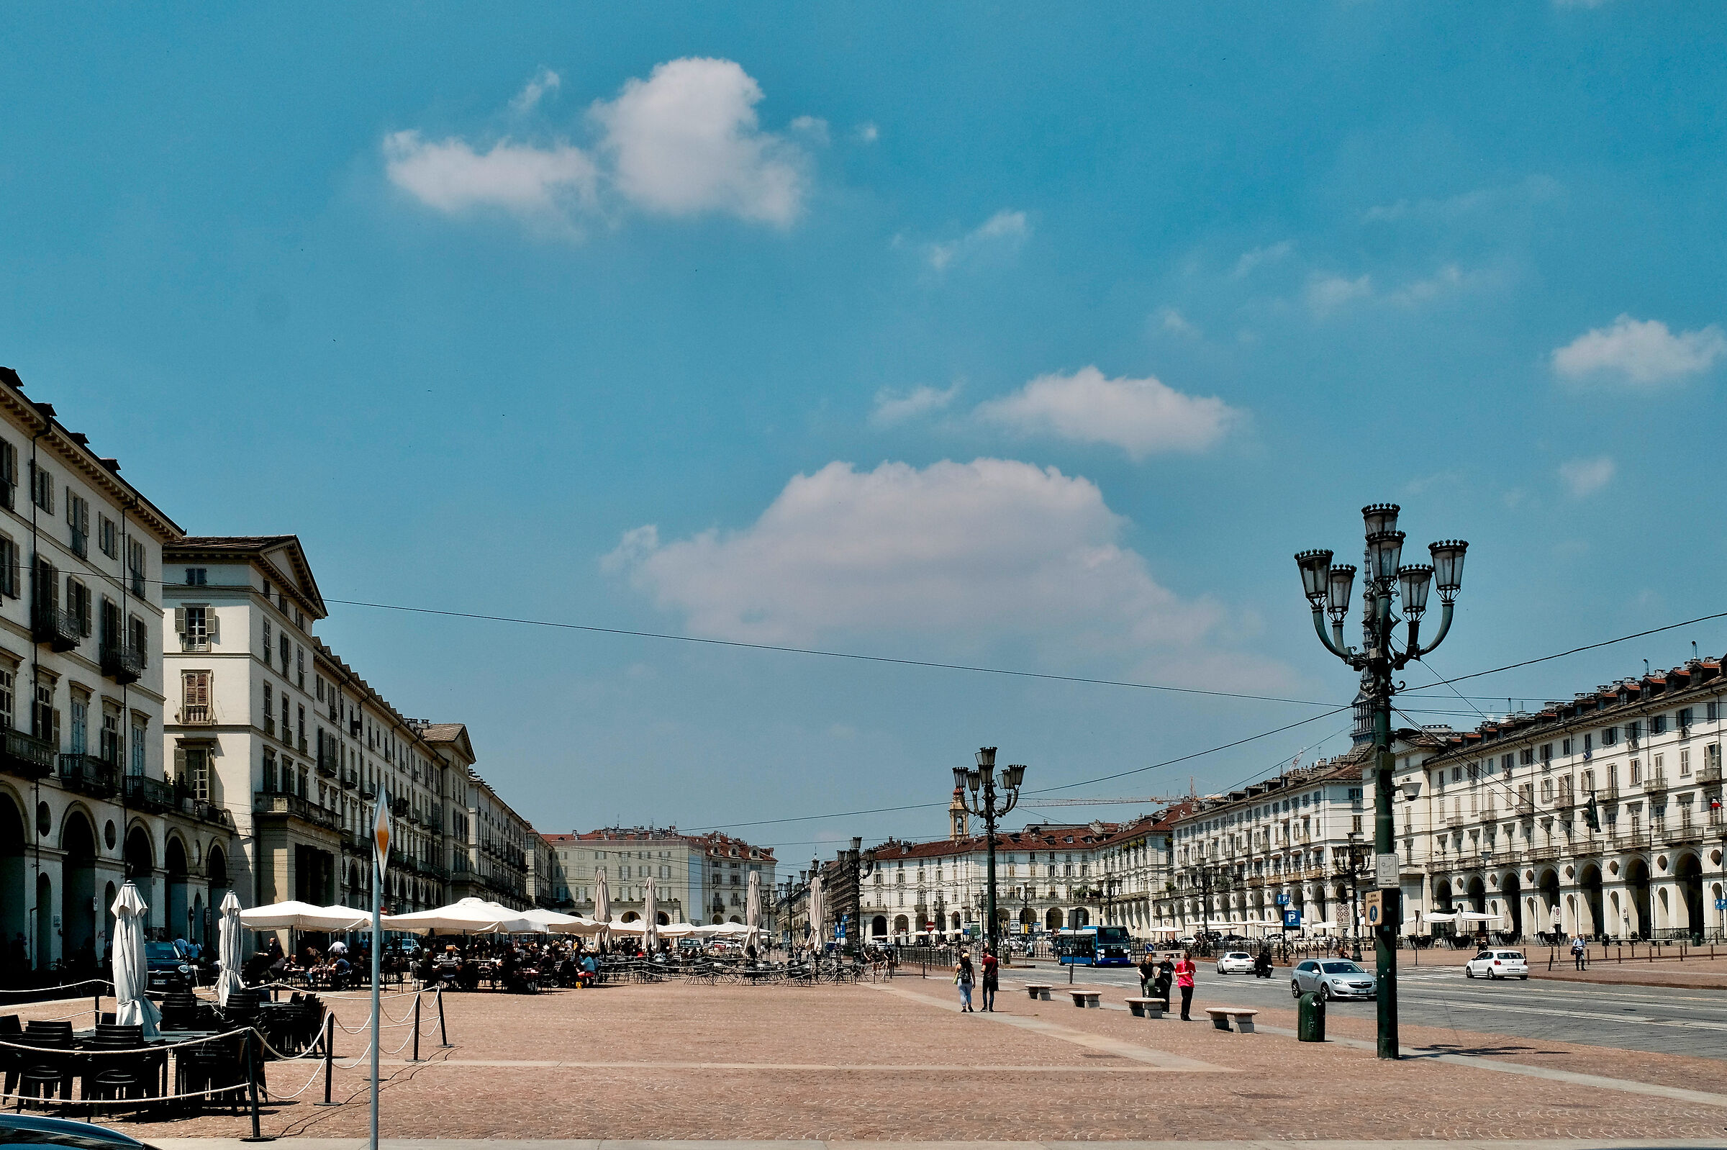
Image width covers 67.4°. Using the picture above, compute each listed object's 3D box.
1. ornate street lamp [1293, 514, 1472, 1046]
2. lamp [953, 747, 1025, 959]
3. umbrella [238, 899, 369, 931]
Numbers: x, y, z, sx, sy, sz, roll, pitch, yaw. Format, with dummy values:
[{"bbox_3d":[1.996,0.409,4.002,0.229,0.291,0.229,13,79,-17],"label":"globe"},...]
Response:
[{"bbox_3d":[9.354,3.707,23.743,2.880,9.600,2.880,-6,-15,20],"label":"ornate street lamp"},{"bbox_3d":[5.079,11.910,52.776,2.880,9.600,2.880,-2,-14,5],"label":"lamp"},{"bbox_3d":[-22.373,14.777,51.670,4.600,3.400,4.600,7,-16,-24],"label":"umbrella"}]

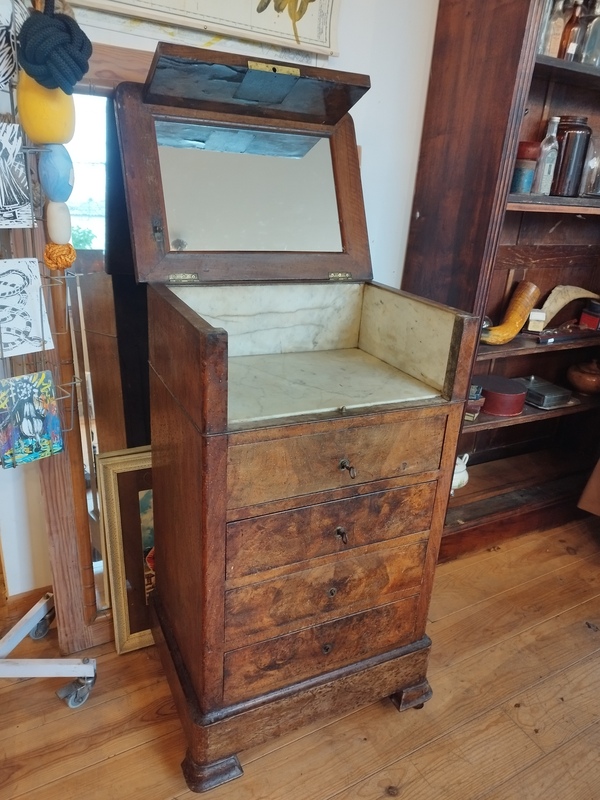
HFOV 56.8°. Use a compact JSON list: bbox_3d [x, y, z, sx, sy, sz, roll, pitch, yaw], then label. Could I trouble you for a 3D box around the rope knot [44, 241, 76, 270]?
[{"bbox_3d":[-0.421,-0.254,0.976,0.051,0.049,0.051,-6,22,-25],"label":"rope knot"}]

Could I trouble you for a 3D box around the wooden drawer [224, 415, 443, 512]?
[{"bbox_3d":[0.005,0.046,1.173,0.454,0.117,0.375,-6,22,-25],"label":"wooden drawer"}]

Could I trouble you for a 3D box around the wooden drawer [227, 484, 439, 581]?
[{"bbox_3d":[-0.004,0.182,1.222,0.454,0.119,0.375,-6,22,-25],"label":"wooden drawer"}]

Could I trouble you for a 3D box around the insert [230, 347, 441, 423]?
[{"bbox_3d":[0.009,-0.040,1.144,0.460,0.019,0.369,-6,22,-25],"label":"insert"}]

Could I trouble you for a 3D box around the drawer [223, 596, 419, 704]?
[{"bbox_3d":[-0.021,0.450,1.318,0.454,0.120,0.375,-6,22,-25],"label":"drawer"}]

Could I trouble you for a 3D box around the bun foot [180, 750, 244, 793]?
[{"bbox_3d":[-0.182,0.735,1.150,0.102,0.051,0.096,-6,22,-25],"label":"bun foot"}]

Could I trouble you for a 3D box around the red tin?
[{"bbox_3d":[0.678,-0.015,1.911,0.188,0.080,0.188,3,20,-1],"label":"red tin"}]

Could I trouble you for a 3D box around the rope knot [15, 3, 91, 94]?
[{"bbox_3d":[-0.388,-0.552,0.877,0.112,0.115,0.112,-6,22,-25],"label":"rope knot"}]

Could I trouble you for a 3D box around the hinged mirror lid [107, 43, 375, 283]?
[{"bbox_3d":[-0.072,-0.489,1.208,0.578,0.430,0.187,-6,-2,-25],"label":"hinged mirror lid"}]

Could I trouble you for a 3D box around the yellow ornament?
[{"bbox_3d":[-0.411,-0.476,0.897,0.086,0.109,0.086,-6,22,-25],"label":"yellow ornament"}]

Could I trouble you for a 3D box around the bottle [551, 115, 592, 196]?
[{"bbox_3d":[0.822,-0.743,1.713,0.119,0.229,0.119,-6,22,-25],"label":"bottle"}]

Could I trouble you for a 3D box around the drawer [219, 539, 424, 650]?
[{"bbox_3d":[-0.013,0.316,1.270,0.454,0.117,0.375,-6,22,-25],"label":"drawer"}]

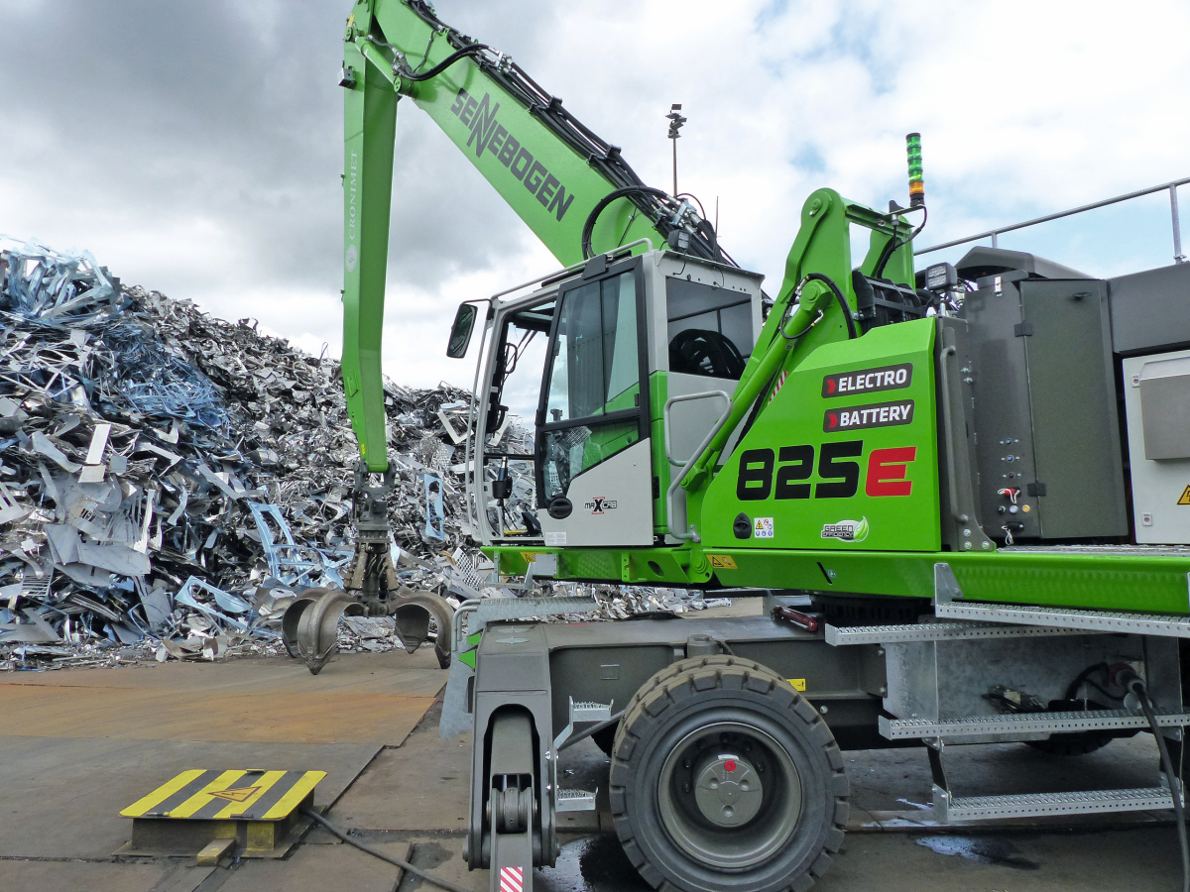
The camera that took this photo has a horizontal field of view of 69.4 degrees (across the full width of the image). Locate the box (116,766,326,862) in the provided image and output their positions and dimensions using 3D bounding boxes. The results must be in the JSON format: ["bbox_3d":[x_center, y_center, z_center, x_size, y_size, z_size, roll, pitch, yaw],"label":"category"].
[{"bbox_3d":[-1.970,1.975,4.670,0.830,0.200,0.810,0,-5,-2],"label":"box"}]

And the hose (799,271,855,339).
[{"bbox_3d":[1.277,-0.767,4.700,0.100,0.370,0.310,2,-5,-40],"label":"hose"}]

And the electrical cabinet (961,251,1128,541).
[{"bbox_3d":[1.820,-0.150,3.570,0.530,1.060,0.400,-3,-4,12],"label":"electrical cabinet"}]

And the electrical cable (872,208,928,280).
[{"bbox_3d":[1.765,-1.170,4.950,0.150,0.410,0.270,2,-5,-40],"label":"electrical cable"}]

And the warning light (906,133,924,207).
[{"bbox_3d":[1.822,-1.565,4.860,0.072,0.410,0.072,2,-5,-40],"label":"warning light"}]

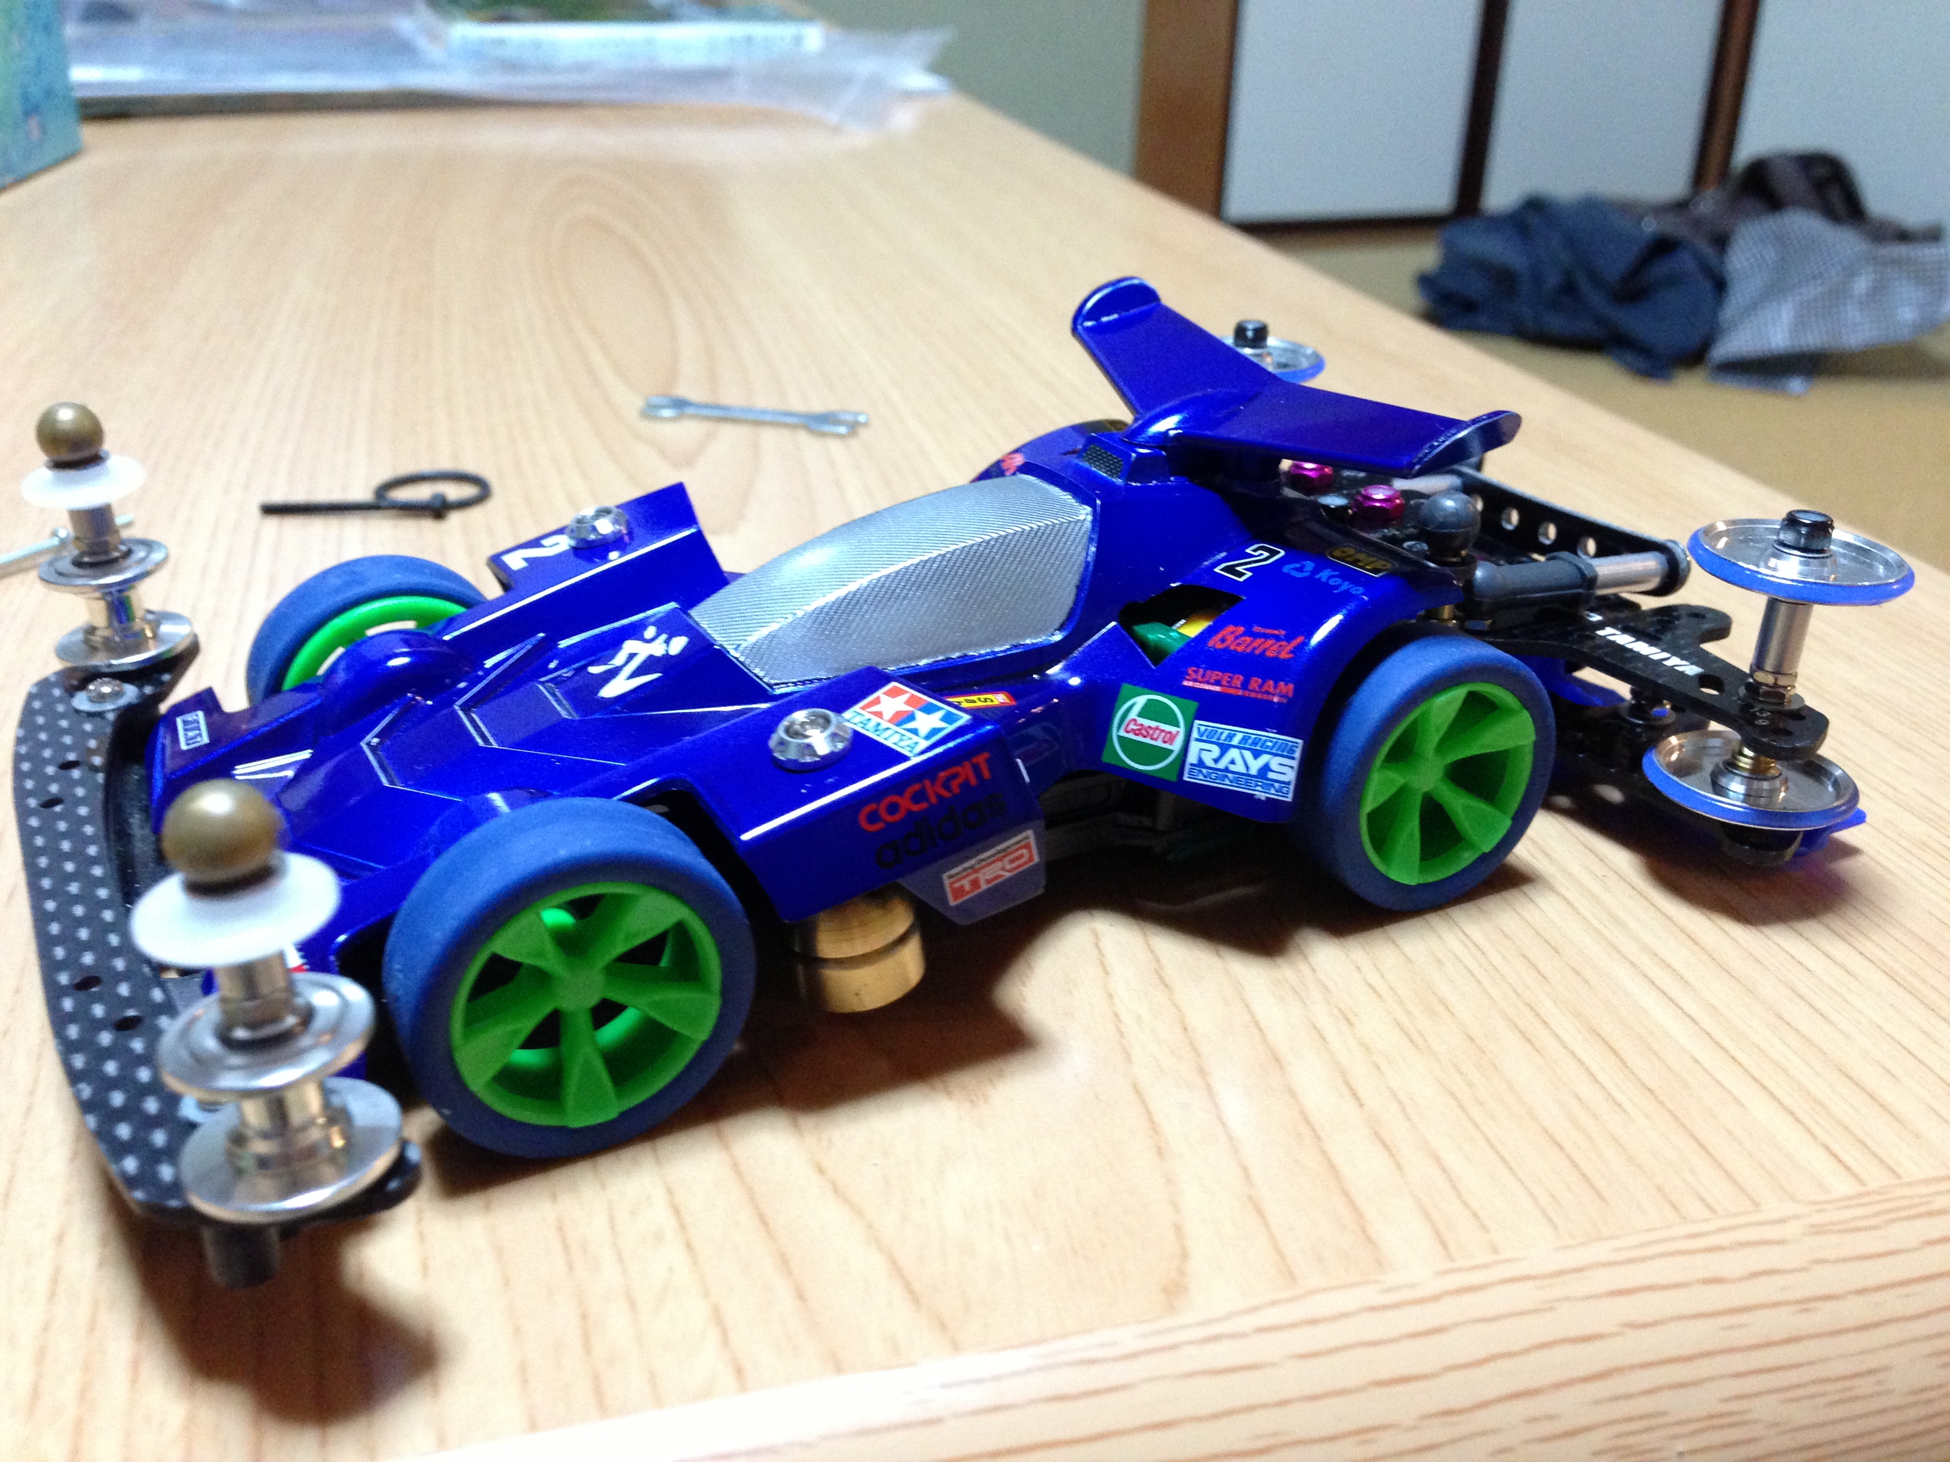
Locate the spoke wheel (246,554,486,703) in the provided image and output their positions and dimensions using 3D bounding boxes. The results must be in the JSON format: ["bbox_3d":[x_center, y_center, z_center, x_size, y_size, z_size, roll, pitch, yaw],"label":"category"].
[{"bbox_3d":[-0.059,-0.004,0.187,0.026,0.026,0.009,-12,28,-25],"label":"spoke wheel"}]

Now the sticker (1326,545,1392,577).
[{"bbox_3d":[0.035,-0.016,0.169,0.003,0.001,0.006,-35,43,-28],"label":"sticker"}]

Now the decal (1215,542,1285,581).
[{"bbox_3d":[0.025,-0.015,0.170,0.005,0.001,0.004,-37,44,-15],"label":"decal"}]

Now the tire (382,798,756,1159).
[{"bbox_3d":[-0.030,0.018,0.138,0.025,0.025,0.009,-12,27,-26],"label":"tire"}]

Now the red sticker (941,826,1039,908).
[{"bbox_3d":[0.001,0.011,0.148,0.008,0.003,0.001,-25,32,-17],"label":"red sticker"}]

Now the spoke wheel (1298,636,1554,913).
[{"bbox_3d":[0.041,0.004,0.171,0.026,0.026,0.009,-12,28,-25],"label":"spoke wheel"}]

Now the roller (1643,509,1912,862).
[{"bbox_3d":[0.075,-0.004,0.175,0.019,0.035,0.019,-10,27,-27],"label":"roller"}]

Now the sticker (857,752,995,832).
[{"bbox_3d":[-0.004,0.005,0.142,0.011,0.003,0.001,-23,31,-18],"label":"sticker"}]

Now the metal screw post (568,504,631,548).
[{"bbox_3d":[-0.039,-0.021,0.189,0.006,0.003,0.006,-25,29,-20],"label":"metal screw post"}]

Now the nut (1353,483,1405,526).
[{"bbox_3d":[0.042,-0.023,0.192,0.005,0.003,0.005,-12,28,-25],"label":"nut"}]

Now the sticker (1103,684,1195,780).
[{"bbox_3d":[0.016,0.000,0.168,0.007,0.007,0.001,15,3,3],"label":"sticker"}]

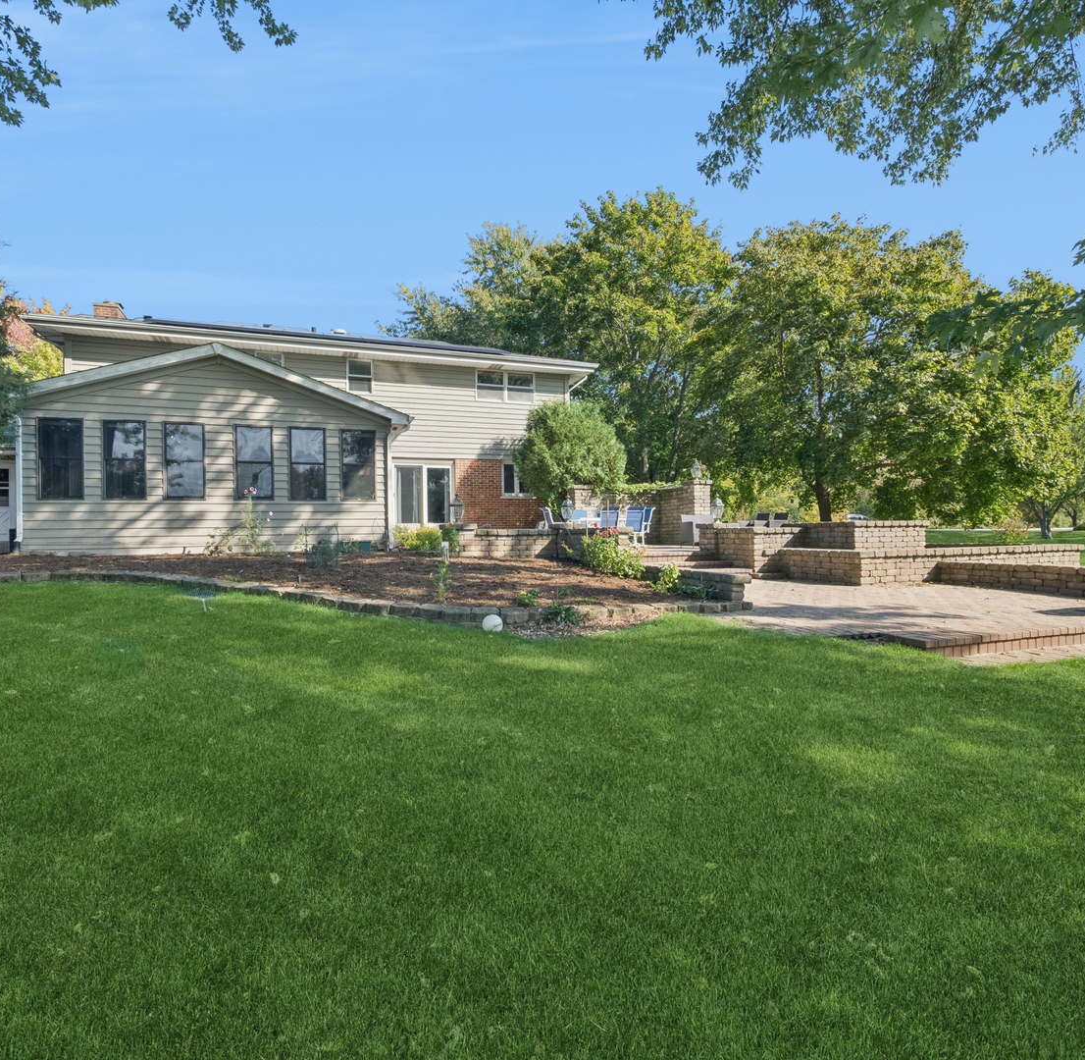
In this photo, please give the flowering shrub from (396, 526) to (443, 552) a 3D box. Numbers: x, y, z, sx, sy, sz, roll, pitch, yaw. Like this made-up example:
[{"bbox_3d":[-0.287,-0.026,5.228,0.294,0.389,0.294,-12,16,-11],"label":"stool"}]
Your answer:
[{"bbox_3d":[-2.477,0.178,13.200,0.950,0.500,0.700,-1,0,-21],"label":"flowering shrub"}]

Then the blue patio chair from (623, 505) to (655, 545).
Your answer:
[{"bbox_3d":[2.471,-0.105,16.800,0.660,1.030,0.750,-1,0,-21],"label":"blue patio chair"}]

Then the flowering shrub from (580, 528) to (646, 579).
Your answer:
[{"bbox_3d":[1.191,0.385,11.100,1.120,0.820,0.950,-1,0,-21],"label":"flowering shrub"}]

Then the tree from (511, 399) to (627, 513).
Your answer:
[{"bbox_3d":[0.692,-1.646,18.200,3.150,3.900,3.000,-1,0,0],"label":"tree"}]

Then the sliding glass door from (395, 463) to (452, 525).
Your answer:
[{"bbox_3d":[-3.420,-0.876,18.700,1.760,2.000,0.120,-1,0,-21],"label":"sliding glass door"}]

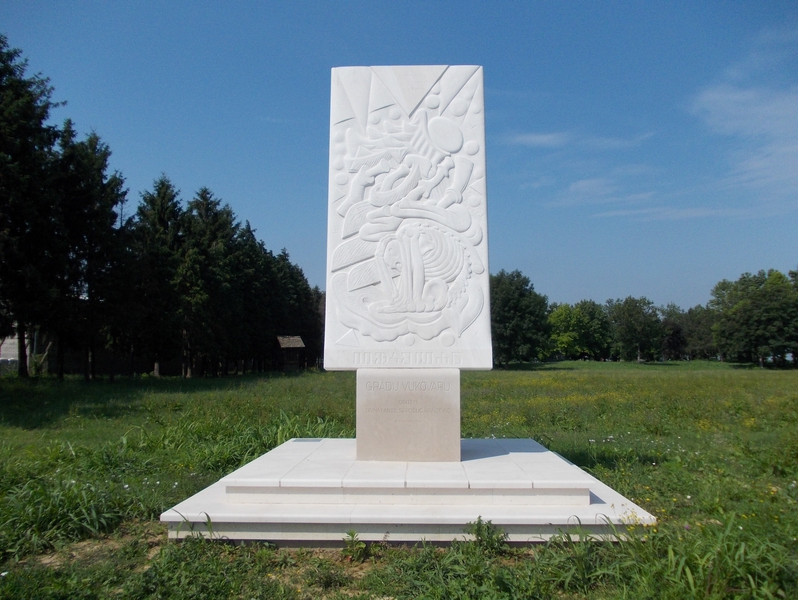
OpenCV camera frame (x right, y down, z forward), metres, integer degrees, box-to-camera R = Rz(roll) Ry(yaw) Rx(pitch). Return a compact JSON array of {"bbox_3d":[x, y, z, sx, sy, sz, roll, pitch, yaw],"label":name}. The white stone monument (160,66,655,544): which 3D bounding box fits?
[{"bbox_3d":[0.113,-0.205,8.059,4.330,5.200,4.370,0,-6,2],"label":"white stone monument"}]

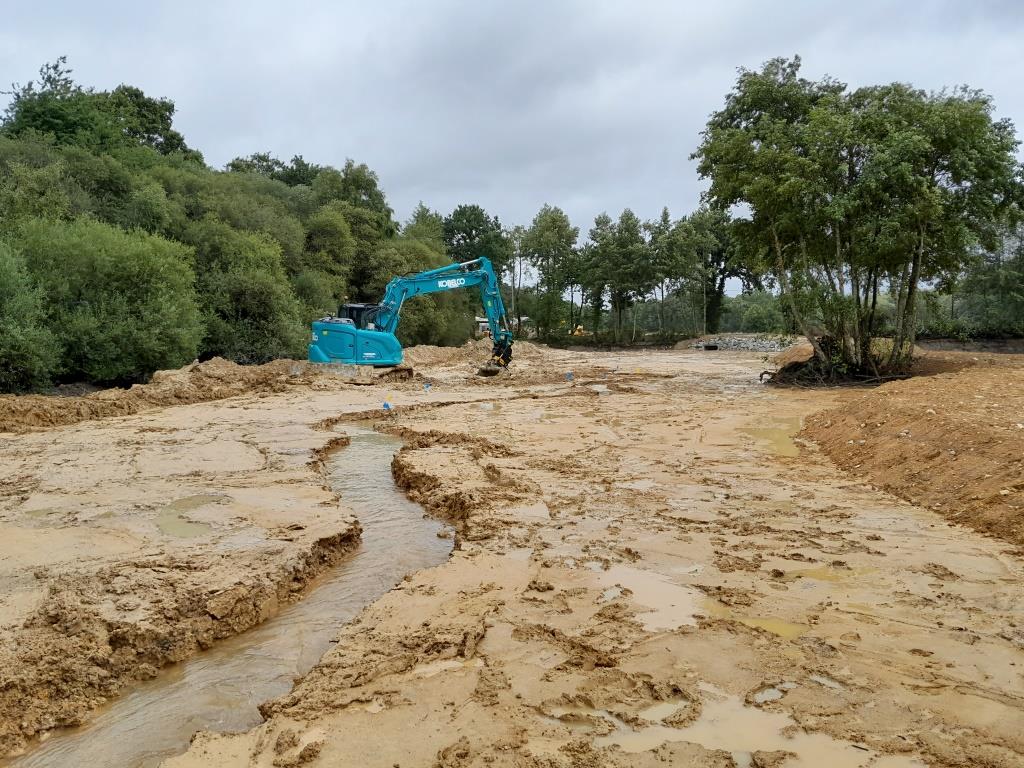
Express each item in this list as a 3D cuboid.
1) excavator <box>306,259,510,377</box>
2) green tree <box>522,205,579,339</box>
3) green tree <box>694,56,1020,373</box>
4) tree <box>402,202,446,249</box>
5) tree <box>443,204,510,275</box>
[{"bbox_3d":[-3.250,-2.050,25.500,6.750,4.200,2.600,-1,4,-17],"label":"excavator"},{"bbox_3d":[3.400,-9.800,68.000,5.000,12.100,5.000,0,4,0],"label":"green tree"},{"bbox_3d":[12.100,-5.850,27.000,10.800,11.000,9.200,0,4,0],"label":"green tree"},{"bbox_3d":[-6.600,-8.500,58.000,4.000,10.500,4.000,0,4,0],"label":"tree"},{"bbox_3d":[-3.400,-10.200,70.000,6.200,12.500,6.000,0,4,0],"label":"tree"}]

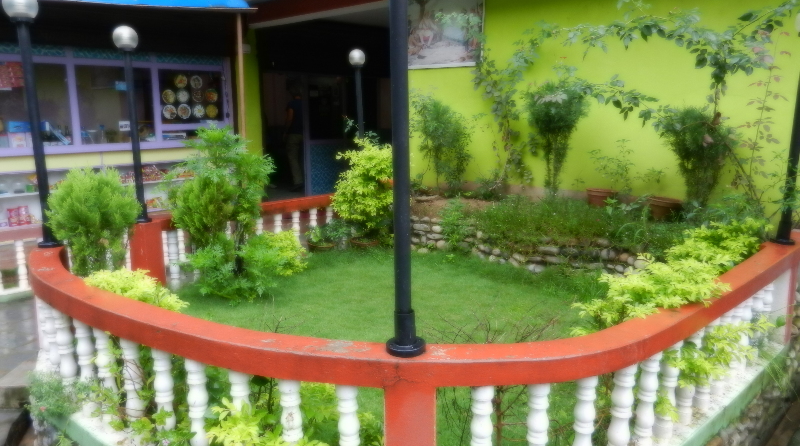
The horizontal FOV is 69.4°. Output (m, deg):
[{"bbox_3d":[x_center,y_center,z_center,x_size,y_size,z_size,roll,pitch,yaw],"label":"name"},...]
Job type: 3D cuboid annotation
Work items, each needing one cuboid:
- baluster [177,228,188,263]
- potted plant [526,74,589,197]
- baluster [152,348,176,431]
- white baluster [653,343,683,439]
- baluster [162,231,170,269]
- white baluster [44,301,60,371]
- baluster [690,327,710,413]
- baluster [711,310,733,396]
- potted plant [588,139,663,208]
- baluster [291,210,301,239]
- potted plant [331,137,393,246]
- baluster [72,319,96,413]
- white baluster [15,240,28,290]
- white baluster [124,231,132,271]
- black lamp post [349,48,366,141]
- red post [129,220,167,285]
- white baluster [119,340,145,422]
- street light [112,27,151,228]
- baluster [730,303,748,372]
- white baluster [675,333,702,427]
[{"bbox_3d":[-2.193,0.174,5.807,0.077,0.445,0.077,-4,11,-21],"label":"baluster"},{"bbox_3d":[1.761,-0.973,6.500,0.695,1.361,0.695,2,12,15],"label":"potted plant"},{"bbox_3d":[-0.888,0.656,2.186,0.077,0.445,0.077,-5,11,-23],"label":"baluster"},{"bbox_3d":[1.100,0.657,2.375,0.082,0.473,0.082,0,10,0],"label":"white baluster"},{"bbox_3d":[-2.313,0.198,5.682,0.077,0.445,0.077,-5,11,-22],"label":"baluster"},{"bbox_3d":[-1.828,0.563,3.039,0.082,0.480,0.082,0,10,0],"label":"white baluster"},{"bbox_3d":[1.369,0.615,2.585,0.082,0.473,0.082,0,10,0],"label":"baluster"},{"bbox_3d":[1.460,0.557,2.625,0.077,0.445,0.077,6,12,30],"label":"baluster"},{"bbox_3d":[2.198,-0.482,5.631,0.693,0.662,0.462,5,12,26],"label":"potted plant"},{"bbox_3d":[-1.003,0.090,5.565,0.082,0.484,0.082,0,10,0],"label":"baluster"},{"bbox_3d":[-0.328,-0.283,5.495,0.668,1.058,0.630,-1,10,-3],"label":"potted plant"},{"bbox_3d":[-1.366,0.597,2.523,0.077,0.445,0.077,-6,12,-29],"label":"baluster"},{"bbox_3d":[-3.619,0.394,5.510,0.082,0.460,0.082,0,10,0],"label":"white baluster"},{"bbox_3d":[-2.059,0.315,4.401,0.082,0.484,0.082,0,10,0],"label":"white baluster"},{"bbox_3d":[-0.423,-1.134,6.289,0.185,1.485,0.185,0,10,0],"label":"black lamp post"},{"bbox_3d":[-1.966,0.240,4.500,0.170,0.540,0.170,5,13,26],"label":"red post"},{"bbox_3d":[-1.039,0.656,2.270,0.072,0.449,0.072,-6,13,-26],"label":"white baluster"},{"bbox_3d":[-2.092,-0.758,4.556,0.200,1.520,0.200,-6,12,-24],"label":"street light"},{"bbox_3d":[1.908,0.623,3.200,0.072,0.434,0.072,6,13,32],"label":"baluster"},{"bbox_3d":[1.270,0.687,2.530,0.072,0.449,0.072,5,13,28],"label":"white baluster"}]

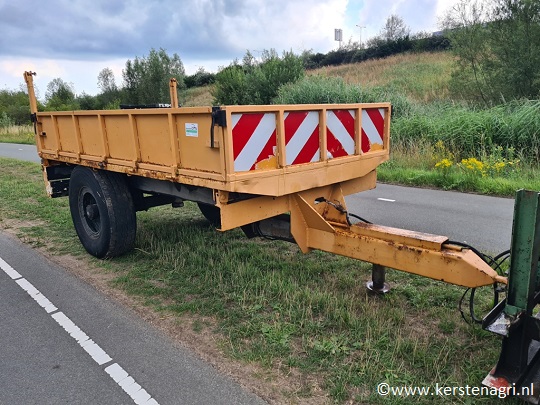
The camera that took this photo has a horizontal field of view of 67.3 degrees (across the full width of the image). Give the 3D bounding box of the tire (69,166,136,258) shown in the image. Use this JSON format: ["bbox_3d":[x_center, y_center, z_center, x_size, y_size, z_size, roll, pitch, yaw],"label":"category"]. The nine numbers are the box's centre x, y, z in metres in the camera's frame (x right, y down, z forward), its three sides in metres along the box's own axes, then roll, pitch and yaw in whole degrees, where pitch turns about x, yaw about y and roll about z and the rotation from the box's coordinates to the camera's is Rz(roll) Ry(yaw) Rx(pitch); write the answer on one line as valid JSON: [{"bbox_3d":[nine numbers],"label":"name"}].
[{"bbox_3d":[-1.883,0.091,4.548,1.065,1.065,0.350,11,17,43],"label":"tire"}]

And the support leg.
[{"bbox_3d":[0.858,0.573,3.200,0.190,0.265,0.190,11,17,43],"label":"support leg"}]

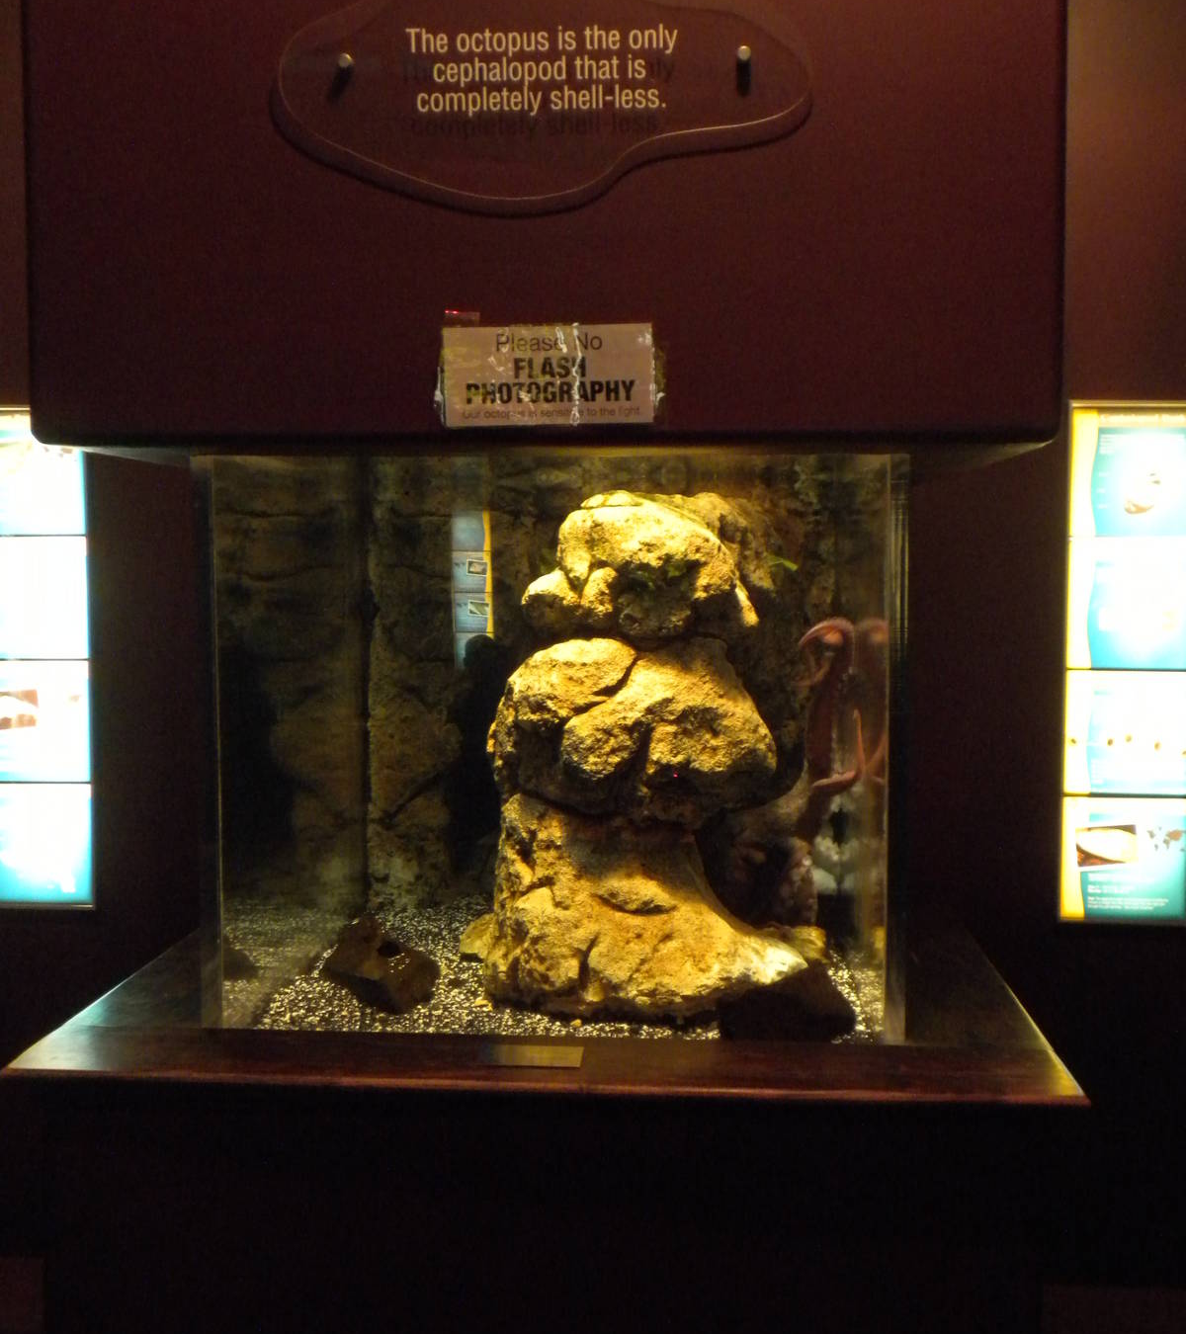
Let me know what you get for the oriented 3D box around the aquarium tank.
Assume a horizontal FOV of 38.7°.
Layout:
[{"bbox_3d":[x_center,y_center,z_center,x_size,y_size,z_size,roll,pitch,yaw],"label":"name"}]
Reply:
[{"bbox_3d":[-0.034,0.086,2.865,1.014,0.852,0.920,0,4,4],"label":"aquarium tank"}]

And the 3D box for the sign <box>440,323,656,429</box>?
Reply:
[{"bbox_3d":[-0.056,-0.368,2.132,0.265,0.125,0.010,0,4,4],"label":"sign"}]

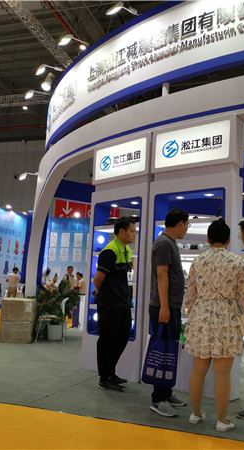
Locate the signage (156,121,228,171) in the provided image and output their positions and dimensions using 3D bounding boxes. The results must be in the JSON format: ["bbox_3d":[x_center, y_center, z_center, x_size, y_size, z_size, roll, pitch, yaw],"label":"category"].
[{"bbox_3d":[0.776,-0.854,5.114,0.930,0.410,0.080,-4,-11,39],"label":"signage"}]

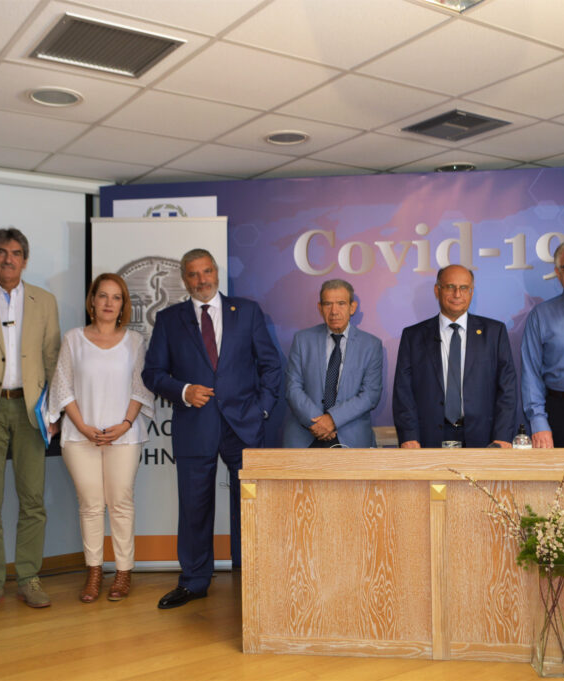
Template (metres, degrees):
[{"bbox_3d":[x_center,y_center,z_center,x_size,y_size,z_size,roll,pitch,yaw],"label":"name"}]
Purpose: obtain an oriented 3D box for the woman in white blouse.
[{"bbox_3d":[-0.918,0.485,3.925,0.530,1.663,0.330,-1,-1,-7],"label":"woman in white blouse"}]

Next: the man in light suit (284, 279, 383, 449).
[{"bbox_3d":[0.268,0.496,3.846,0.490,1.611,0.350,-1,-1,7],"label":"man in light suit"}]

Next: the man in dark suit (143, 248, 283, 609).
[{"bbox_3d":[-0.345,0.421,3.904,0.700,1.777,0.420,-1,-1,6],"label":"man in dark suit"}]

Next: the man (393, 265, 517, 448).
[{"bbox_3d":[0.854,0.462,3.745,0.610,1.663,0.380,-1,-1,10],"label":"man"}]

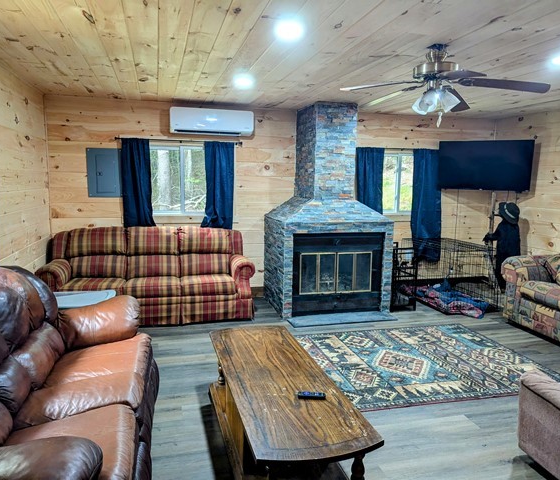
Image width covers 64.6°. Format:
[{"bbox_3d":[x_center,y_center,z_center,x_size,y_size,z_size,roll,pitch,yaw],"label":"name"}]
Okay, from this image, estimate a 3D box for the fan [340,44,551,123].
[{"bbox_3d":[1.012,-1.019,2.877,1.310,0.476,1.310,-1,8,-15],"label":"fan"}]

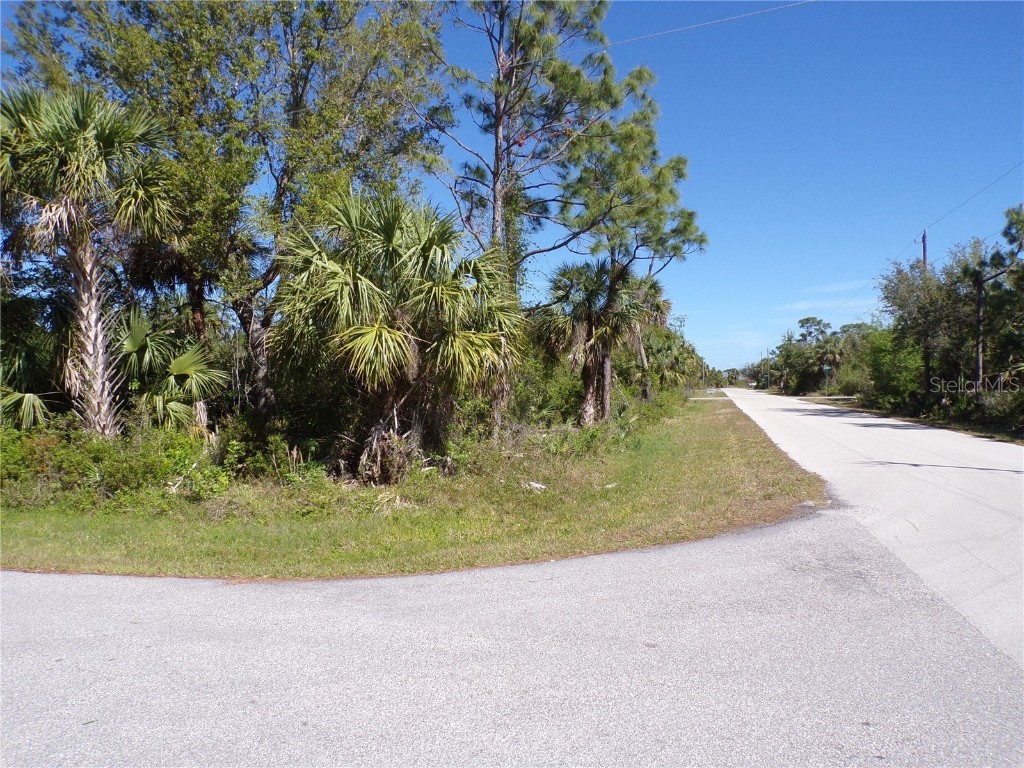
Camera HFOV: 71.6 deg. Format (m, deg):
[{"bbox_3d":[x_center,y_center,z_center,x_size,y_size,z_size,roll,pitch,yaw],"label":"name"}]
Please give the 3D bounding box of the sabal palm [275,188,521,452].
[{"bbox_3d":[-2.020,-1.000,12.600,4.200,4.800,3.900,0,0,0],"label":"sabal palm"}]

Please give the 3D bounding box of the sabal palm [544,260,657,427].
[{"bbox_3d":[3.100,-1.500,26.000,4.000,6.000,3.900,0,0,0],"label":"sabal palm"}]

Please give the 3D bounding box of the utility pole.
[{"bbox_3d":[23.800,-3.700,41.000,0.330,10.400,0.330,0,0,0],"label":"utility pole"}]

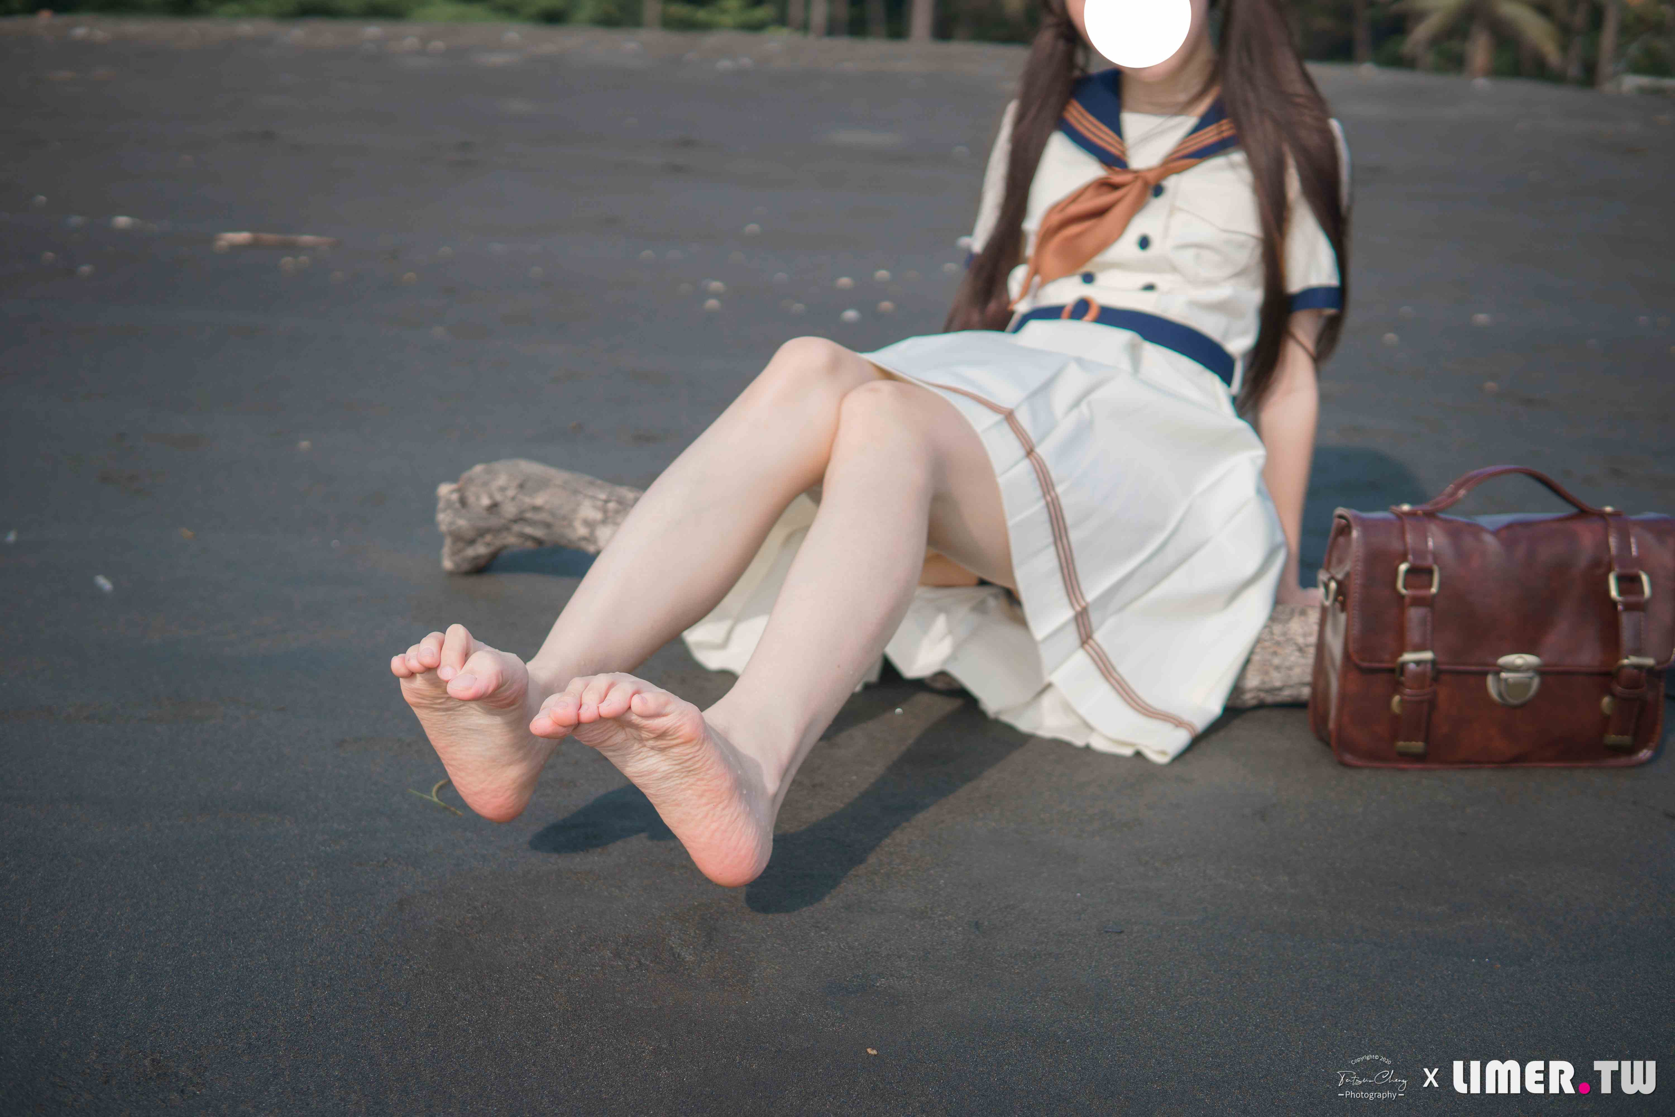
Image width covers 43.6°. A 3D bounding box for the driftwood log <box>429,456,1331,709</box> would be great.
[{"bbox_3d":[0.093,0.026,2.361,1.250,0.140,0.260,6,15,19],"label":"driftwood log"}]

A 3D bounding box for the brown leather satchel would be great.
[{"bbox_3d":[0.638,0.052,2.031,0.330,0.280,0.110,1,10,-3],"label":"brown leather satchel"}]

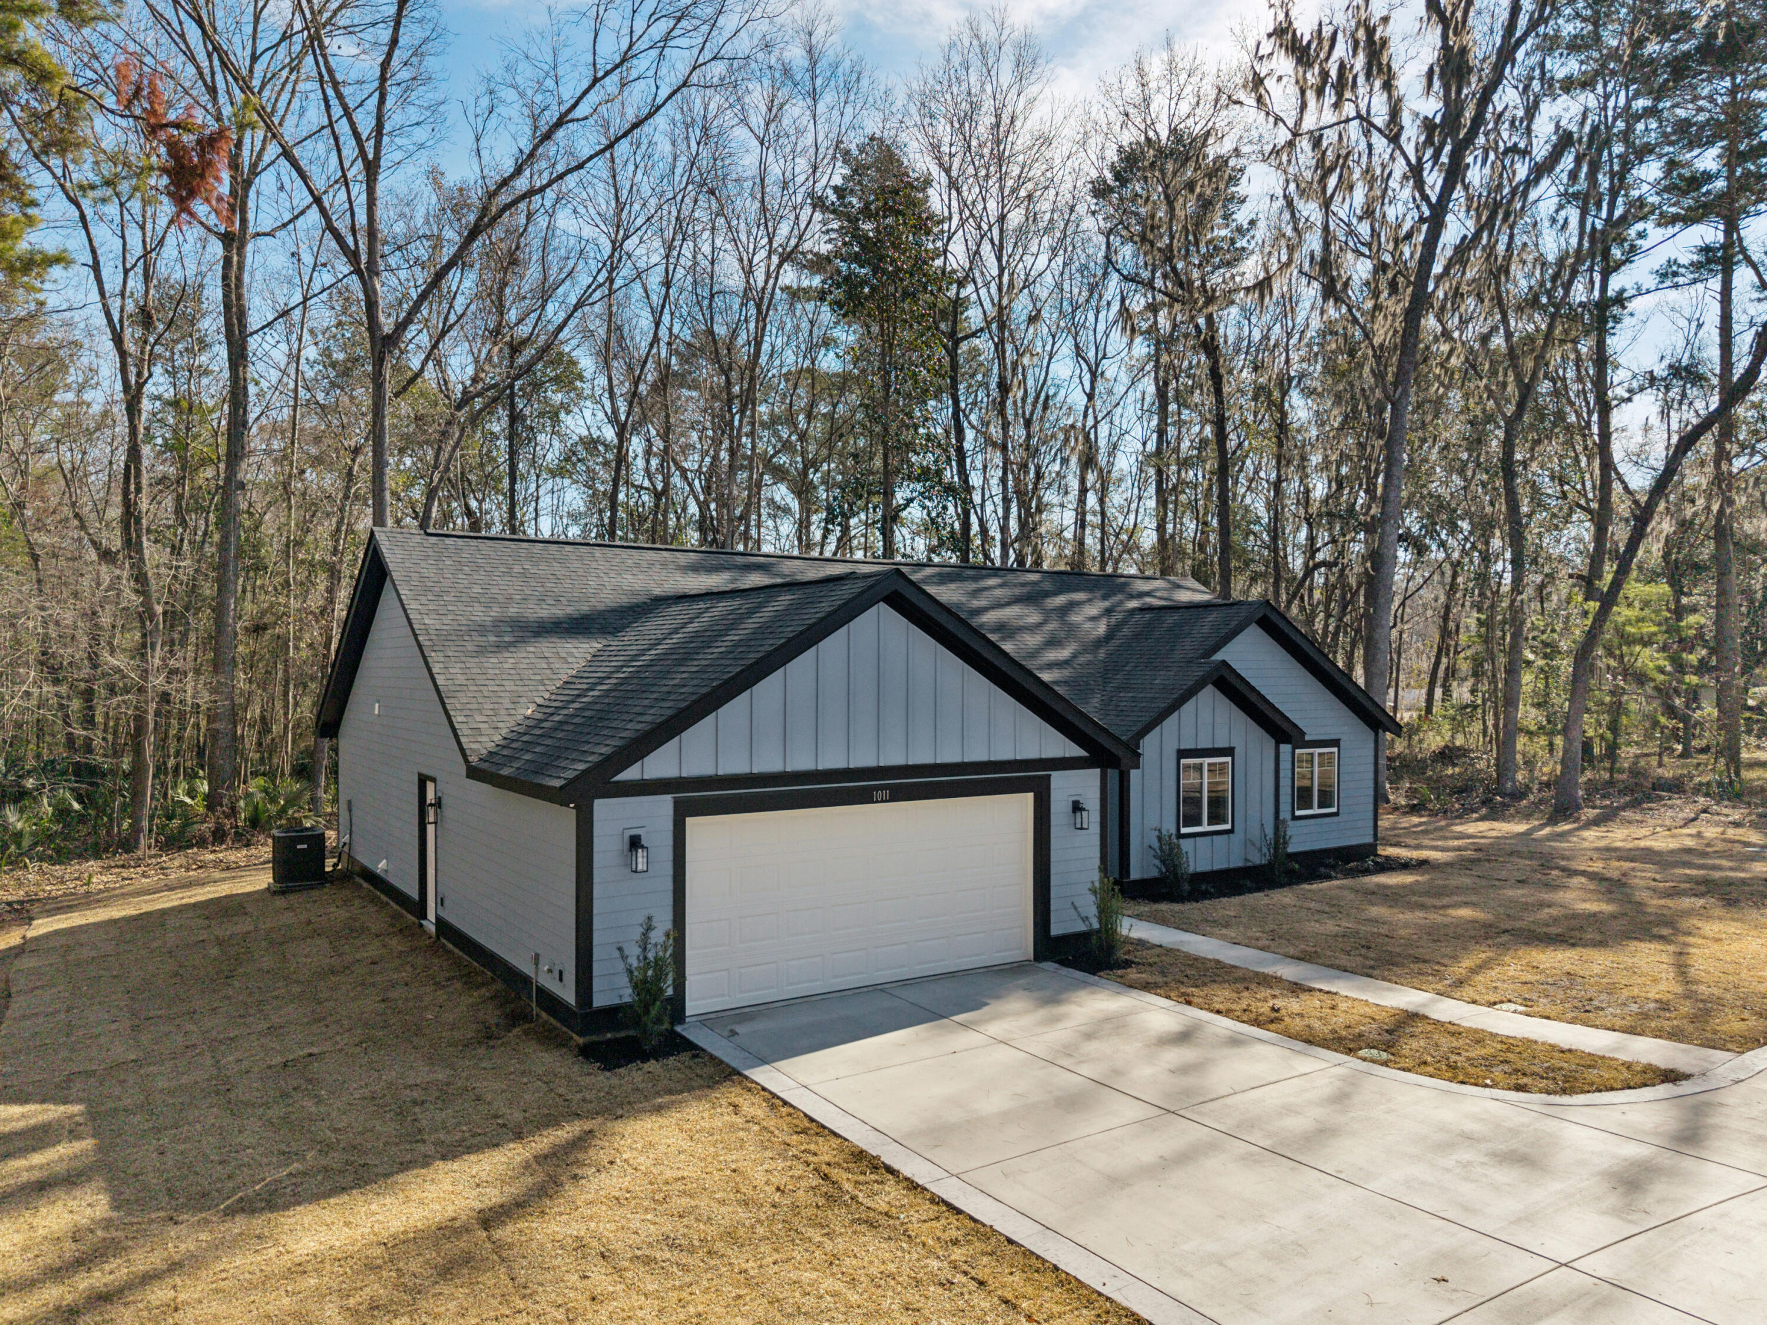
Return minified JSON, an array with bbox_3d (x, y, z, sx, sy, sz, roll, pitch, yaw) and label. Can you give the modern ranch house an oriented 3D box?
[{"bbox_3d":[0.584,0.913,22.484,18.044,5.918,14.099,0,-1,-33],"label":"modern ranch house"}]

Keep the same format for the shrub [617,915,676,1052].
[{"bbox_3d":[-2.336,3.139,12.088,0.580,1.310,0.580,0,0,0],"label":"shrub"}]

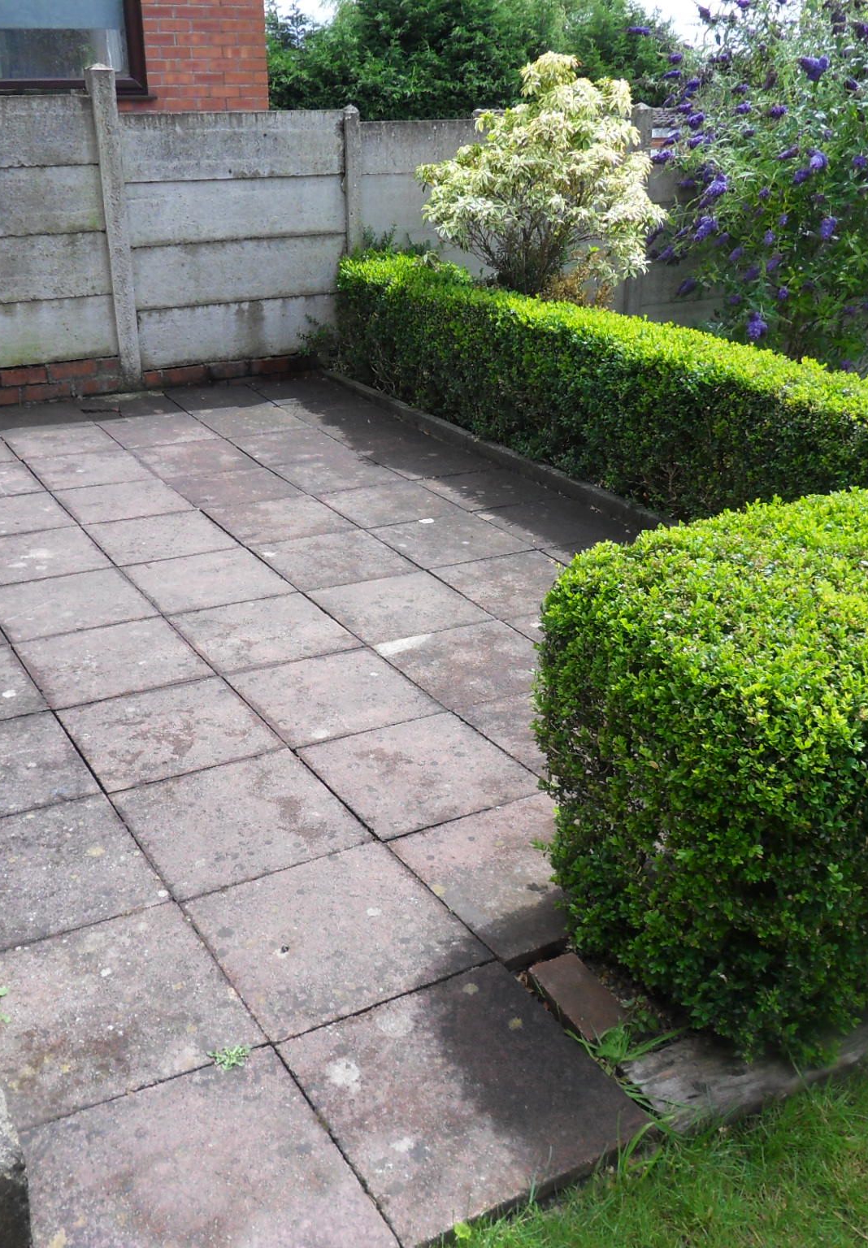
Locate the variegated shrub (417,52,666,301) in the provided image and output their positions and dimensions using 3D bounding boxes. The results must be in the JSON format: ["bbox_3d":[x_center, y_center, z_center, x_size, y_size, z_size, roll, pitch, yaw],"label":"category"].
[{"bbox_3d":[0.566,-2.093,6.090,1.320,1.680,1.250,0,23,0],"label":"variegated shrub"}]

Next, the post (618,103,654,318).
[{"bbox_3d":[1.222,-2.298,6.928,0.120,1.500,0.120,-11,26,-25],"label":"post"}]

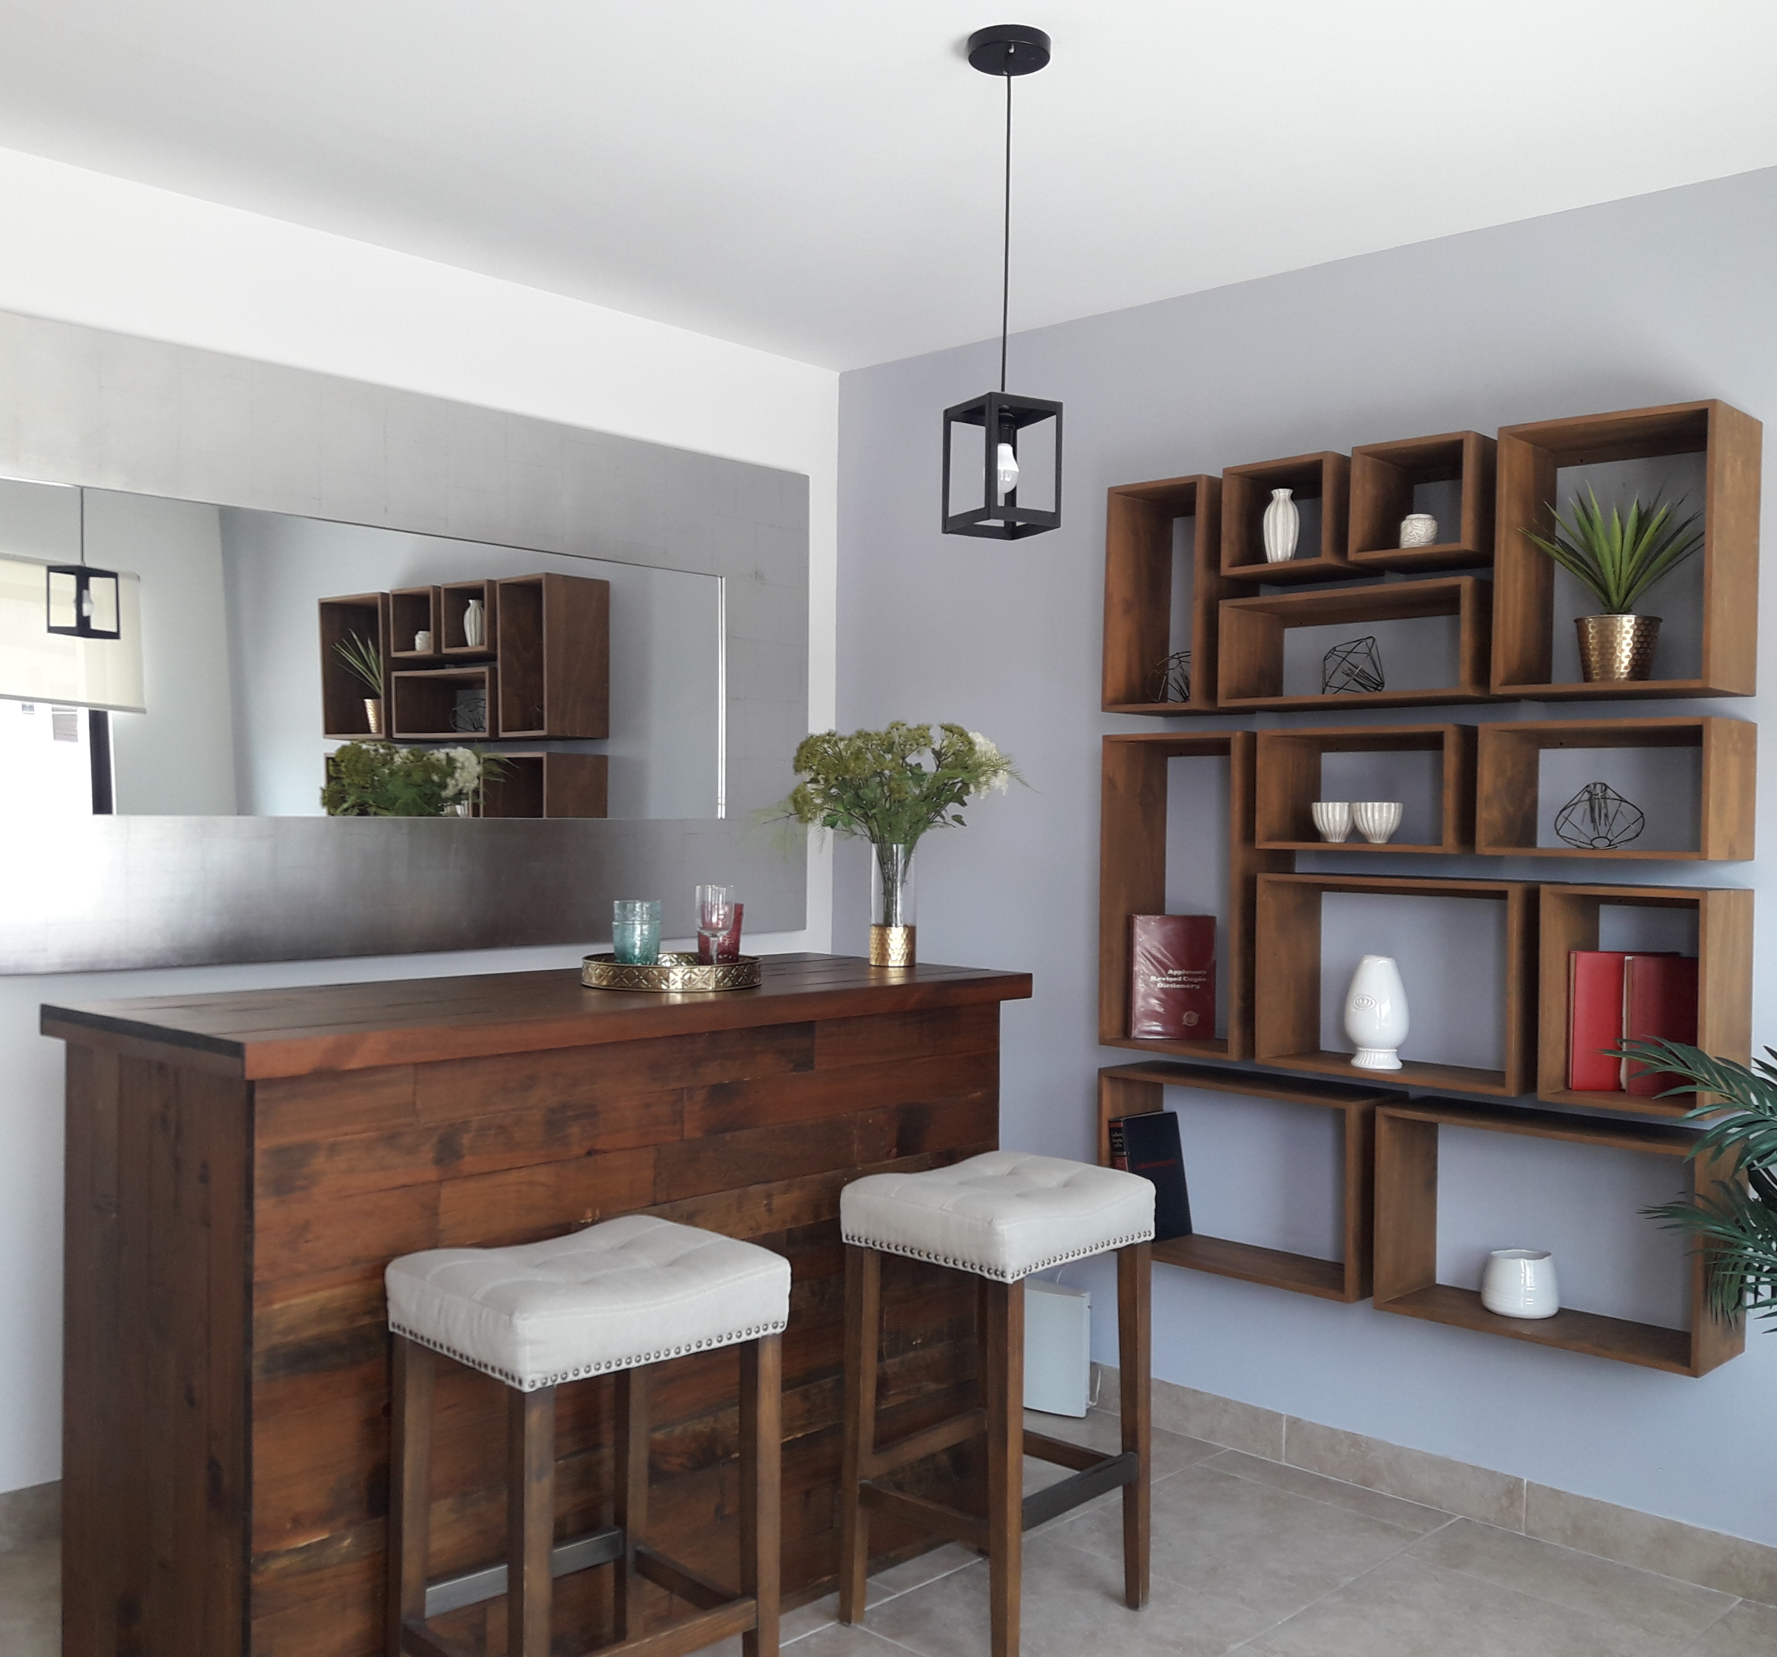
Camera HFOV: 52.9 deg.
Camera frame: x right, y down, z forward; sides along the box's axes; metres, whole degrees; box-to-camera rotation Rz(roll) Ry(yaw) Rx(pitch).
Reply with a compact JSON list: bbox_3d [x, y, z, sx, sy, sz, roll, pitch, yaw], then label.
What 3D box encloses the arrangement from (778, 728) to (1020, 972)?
[{"bbox_3d":[0.020,0.033,3.654,0.480,0.498,0.470,1,0,0],"label":"arrangement"}]

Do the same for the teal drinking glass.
[{"bbox_3d":[-0.449,0.197,3.191,0.084,0.135,0.084,1,0,-8],"label":"teal drinking glass"}]

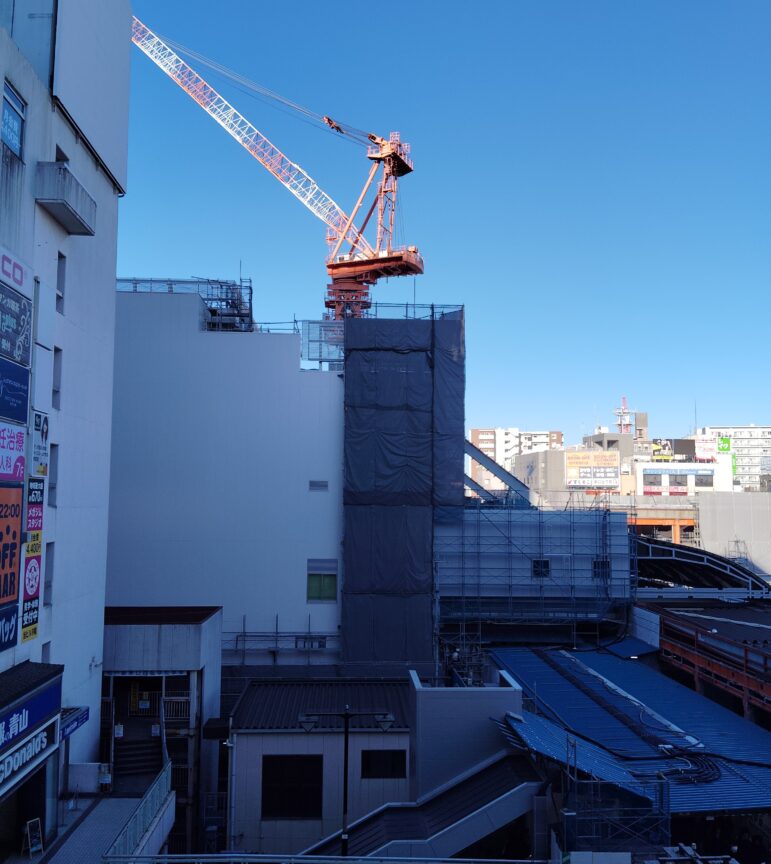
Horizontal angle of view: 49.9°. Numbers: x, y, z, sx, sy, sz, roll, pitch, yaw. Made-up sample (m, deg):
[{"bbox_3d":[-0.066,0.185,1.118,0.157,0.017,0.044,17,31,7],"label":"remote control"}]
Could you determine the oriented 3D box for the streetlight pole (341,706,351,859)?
[{"bbox_3d":[-1.230,10.790,25.500,0.200,5.035,0.200,1,-5,-3],"label":"streetlight pole"}]

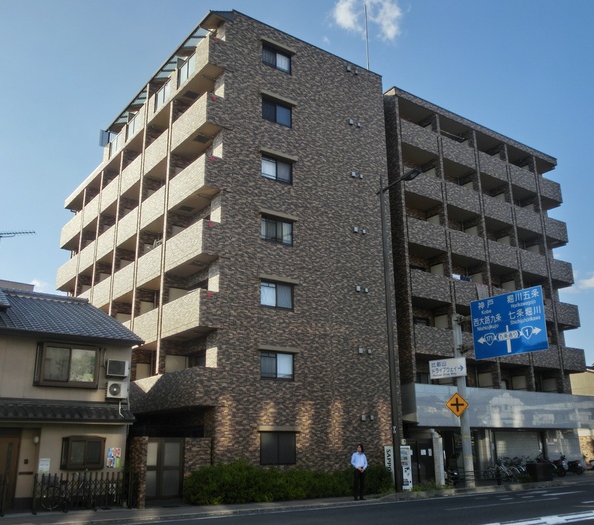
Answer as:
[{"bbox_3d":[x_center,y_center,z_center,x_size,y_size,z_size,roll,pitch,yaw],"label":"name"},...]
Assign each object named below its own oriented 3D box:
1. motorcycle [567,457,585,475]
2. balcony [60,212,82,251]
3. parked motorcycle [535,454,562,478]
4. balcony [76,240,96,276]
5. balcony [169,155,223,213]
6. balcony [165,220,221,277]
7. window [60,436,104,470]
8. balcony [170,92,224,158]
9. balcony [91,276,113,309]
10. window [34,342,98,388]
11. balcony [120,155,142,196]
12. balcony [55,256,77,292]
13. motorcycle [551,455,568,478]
[{"bbox_3d":[14.643,10.724,32.398,0.680,1.080,1.720,3,-17,-14],"label":"motorcycle"},{"bbox_3d":[-13.806,-1.910,38.773,1.250,1.401,3.779,12,-21,-35],"label":"balcony"},{"bbox_3d":[12.805,10.224,30.636,0.680,1.080,1.750,7,-18,-23],"label":"parked motorcycle"},{"bbox_3d":[-11.732,-0.232,35.059,0.790,1.375,3.080,11,-21,-35],"label":"balcony"},{"bbox_3d":[-4.314,-3.221,25.469,0.790,1.375,3.360,11,-21,-35],"label":"balcony"},{"bbox_3d":[-4.394,-0.574,25.445,0.806,1.418,3.448,11,-20,-35],"label":"balcony"},{"bbox_3d":[-6.436,5.778,18.377,1.180,0.965,0.400,12,-21,-35],"label":"window"},{"bbox_3d":[-4.346,-5.901,26.279,0.790,1.375,3.360,11,-21,-35],"label":"balcony"},{"bbox_3d":[-9.739,1.747,32.046,1.250,1.300,3.023,12,-21,-35],"label":"balcony"},{"bbox_3d":[-7.048,3.219,18.713,1.820,1.289,0.400,12,-21,-35],"label":"window"},{"bbox_3d":[-8.030,-4.296,31.456,1.250,1.310,2.973,12,-21,-35],"label":"balcony"},{"bbox_3d":[-13.747,0.657,37.934,1.250,1.481,3.880,12,-21,-35],"label":"balcony"},{"bbox_3d":[14.623,11.489,34.303,0.680,1.100,1.750,4,-18,-15],"label":"motorcycle"}]

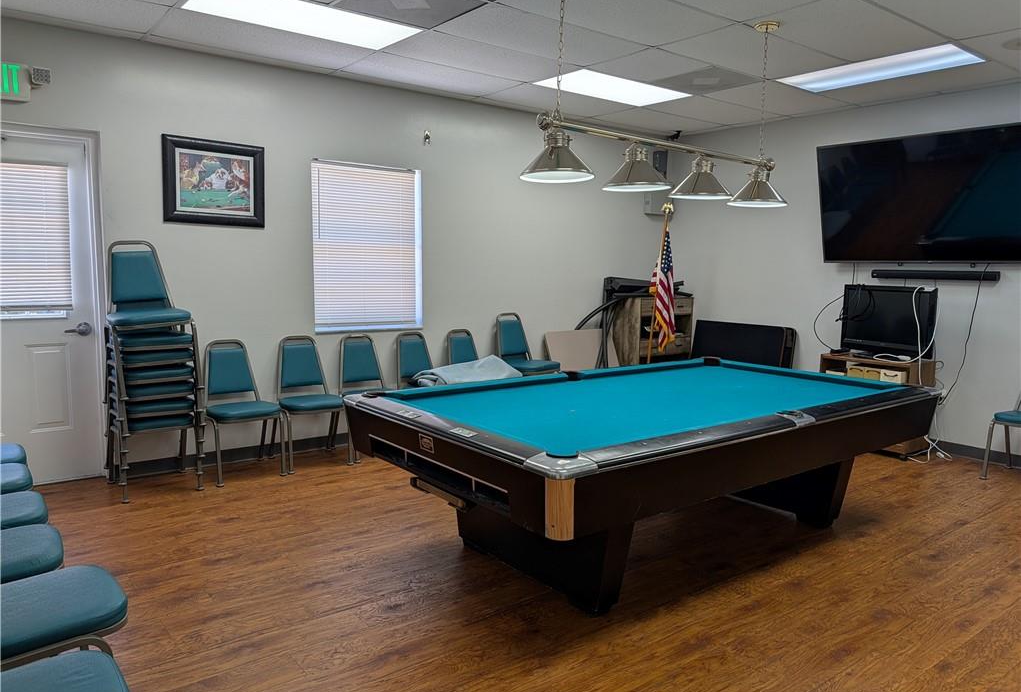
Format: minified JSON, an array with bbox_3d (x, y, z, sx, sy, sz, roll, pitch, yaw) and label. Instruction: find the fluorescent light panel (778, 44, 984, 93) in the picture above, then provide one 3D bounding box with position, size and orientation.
[{"bbox_3d":[2.465,-1.871,4.786,0.575,0.050,1.170,-4,9,-37],"label":"fluorescent light panel"}]

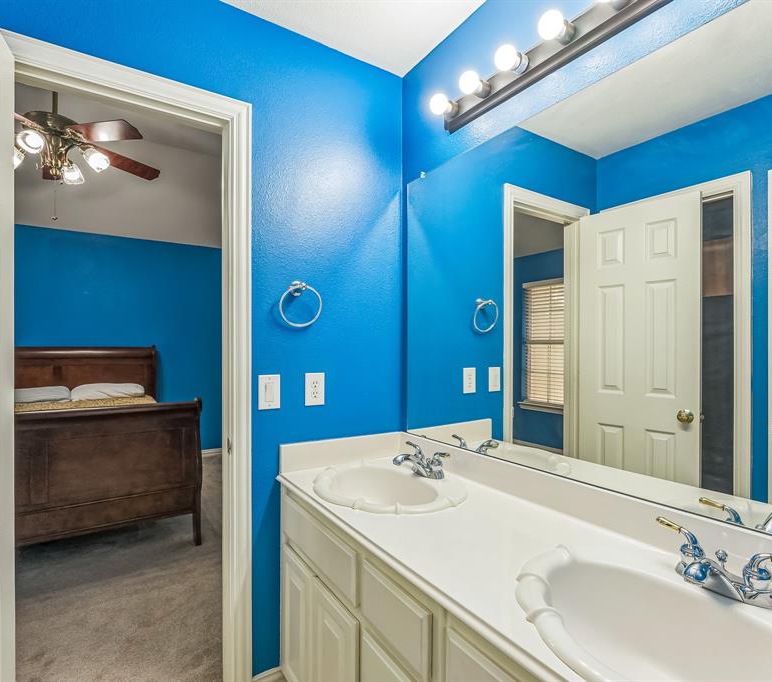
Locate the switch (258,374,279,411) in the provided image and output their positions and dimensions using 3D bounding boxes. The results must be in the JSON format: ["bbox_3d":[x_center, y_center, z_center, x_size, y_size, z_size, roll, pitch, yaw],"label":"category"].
[{"bbox_3d":[-0.417,0.185,1.533,0.079,0.124,0.010,0,0,-33],"label":"switch"}]

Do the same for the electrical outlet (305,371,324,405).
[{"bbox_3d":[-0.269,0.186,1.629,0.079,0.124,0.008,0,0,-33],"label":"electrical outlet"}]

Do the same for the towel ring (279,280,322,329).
[{"bbox_3d":[-0.317,-0.135,1.558,0.162,0.175,0.072,0,0,-33],"label":"towel ring"}]

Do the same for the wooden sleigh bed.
[{"bbox_3d":[-2.433,0.668,3.100,1.610,1.220,2.240,0,0,-34],"label":"wooden sleigh bed"}]

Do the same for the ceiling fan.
[{"bbox_3d":[-2.120,-1.310,2.715,1.300,0.660,1.300,0,0,-33],"label":"ceiling fan"}]

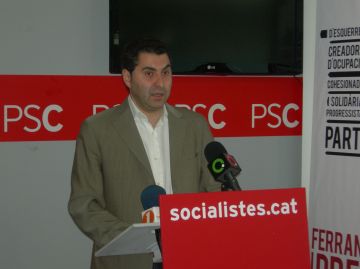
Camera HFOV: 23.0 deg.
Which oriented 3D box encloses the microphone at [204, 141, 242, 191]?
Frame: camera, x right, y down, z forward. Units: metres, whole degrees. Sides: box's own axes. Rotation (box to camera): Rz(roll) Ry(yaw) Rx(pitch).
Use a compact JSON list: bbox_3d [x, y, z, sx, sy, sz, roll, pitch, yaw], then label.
[{"bbox_3d":[0.134,0.107,2.460,0.062,0.215,0.062,-40,-36,15],"label":"microphone"}]

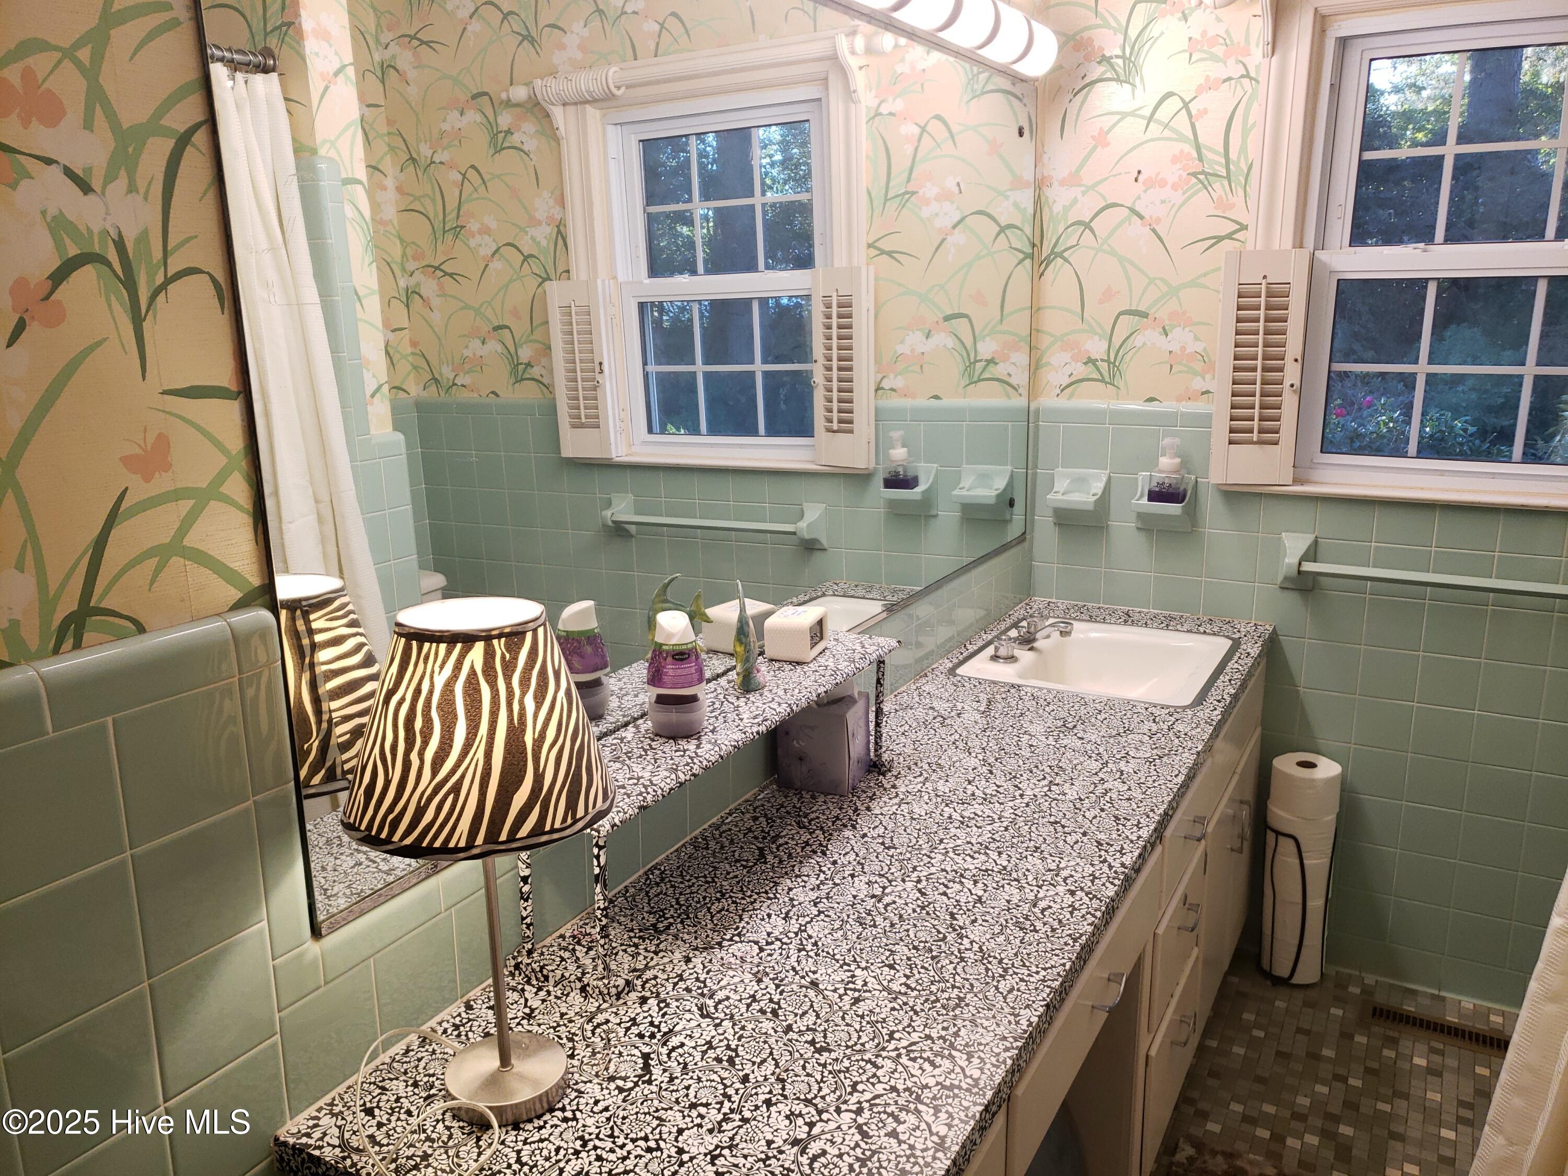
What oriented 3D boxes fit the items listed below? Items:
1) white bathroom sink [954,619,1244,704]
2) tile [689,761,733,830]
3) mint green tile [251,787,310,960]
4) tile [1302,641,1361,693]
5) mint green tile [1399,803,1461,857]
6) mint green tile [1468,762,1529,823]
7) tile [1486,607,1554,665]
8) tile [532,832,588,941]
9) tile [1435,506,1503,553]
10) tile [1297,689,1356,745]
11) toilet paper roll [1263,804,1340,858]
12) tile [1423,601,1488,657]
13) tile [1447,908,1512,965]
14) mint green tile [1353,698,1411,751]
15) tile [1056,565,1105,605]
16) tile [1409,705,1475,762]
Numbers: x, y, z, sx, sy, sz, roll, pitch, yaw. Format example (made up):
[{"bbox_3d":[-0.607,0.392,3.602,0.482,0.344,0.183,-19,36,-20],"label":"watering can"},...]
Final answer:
[{"bbox_3d":[0.626,0.209,2.360,0.435,0.160,0.455,7,16,29],"label":"white bathroom sink"},{"bbox_3d":[-0.104,0.269,1.593,0.010,0.103,0.107,7,15,28],"label":"tile"},{"bbox_3d":[-0.438,0.246,1.024,0.010,0.151,0.044,7,16,29],"label":"mint green tile"},{"bbox_3d":[1.169,0.169,2.512,0.108,0.108,0.010,7,15,29],"label":"tile"},{"bbox_3d":[1.374,0.517,2.501,0.109,0.109,0.010,7,15,28],"label":"mint green tile"},{"bbox_3d":[1.456,0.417,2.402,0.108,0.108,0.010,7,15,29],"label":"mint green tile"},{"bbox_3d":[1.453,0.097,2.328,0.108,0.108,0.010,7,15,29],"label":"tile"},{"bbox_3d":[-0.265,0.350,1.367,0.010,0.103,0.106,7,15,29],"label":"tile"},{"bbox_3d":[1.379,-0.128,2.370,0.109,0.102,0.010,7,15,28],"label":"tile"},{"bbox_3d":[1.170,0.277,2.536,0.108,0.108,0.010,7,15,29],"label":"tile"},{"bbox_3d":[1.112,0.519,2.533,0.134,0.098,0.134,7,16,29],"label":"toilet paper roll"},{"bbox_3d":[1.380,0.086,2.419,0.109,0.109,0.010,7,15,28],"label":"tile"},{"bbox_3d":[1.459,0.737,2.474,0.108,0.108,0.010,7,15,29],"label":"tile"},{"bbox_3d":[1.265,0.288,2.483,0.108,0.108,0.010,7,15,29],"label":"mint green tile"},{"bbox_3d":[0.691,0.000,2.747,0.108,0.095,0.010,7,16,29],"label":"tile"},{"bbox_3d":[1.360,0.299,2.428,0.108,0.108,0.010,7,16,29],"label":"tile"}]

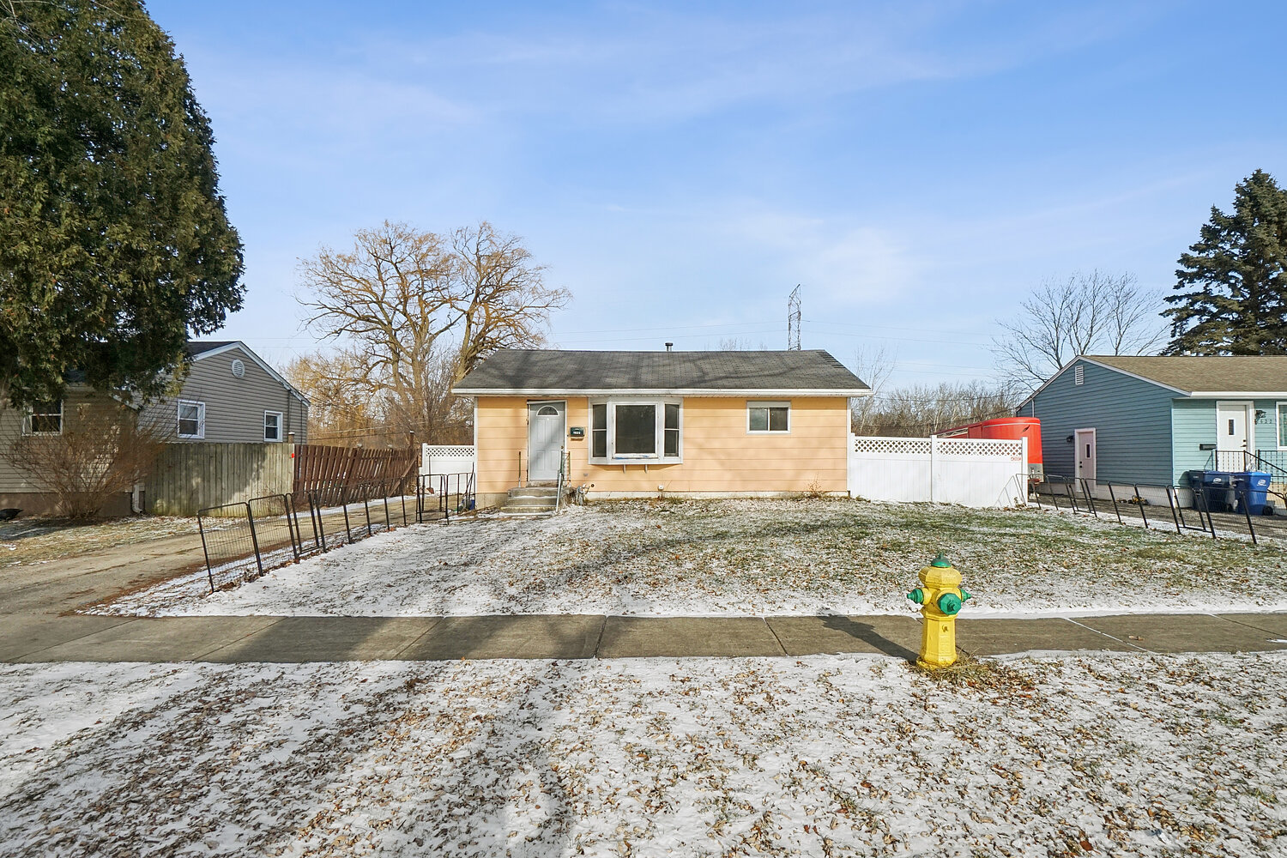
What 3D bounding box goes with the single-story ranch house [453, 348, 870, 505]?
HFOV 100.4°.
[{"bbox_3d":[0.600,-0.250,17.600,10.600,4.650,8.200,0,-2,1],"label":"single-story ranch house"}]

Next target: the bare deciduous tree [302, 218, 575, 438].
[{"bbox_3d":[-12.600,-4.800,32.000,16.000,15.000,14.000,0,-2,0],"label":"bare deciduous tree"}]

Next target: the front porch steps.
[{"bbox_3d":[-2.660,1.750,13.250,1.350,0.580,1.400,0,-2,0],"label":"front porch steps"}]

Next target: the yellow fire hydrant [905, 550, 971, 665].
[{"bbox_3d":[2.230,1.360,4.030,0.450,0.860,0.360,0,-2,7],"label":"yellow fire hydrant"}]

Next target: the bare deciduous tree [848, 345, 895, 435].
[{"bbox_3d":[15.400,-1.200,36.000,3.400,8.900,3.300,0,-2,0],"label":"bare deciduous tree"}]

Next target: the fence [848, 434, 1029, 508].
[{"bbox_3d":[7.860,1.100,14.300,4.800,1.900,0.130,0,-2,0],"label":"fence"}]

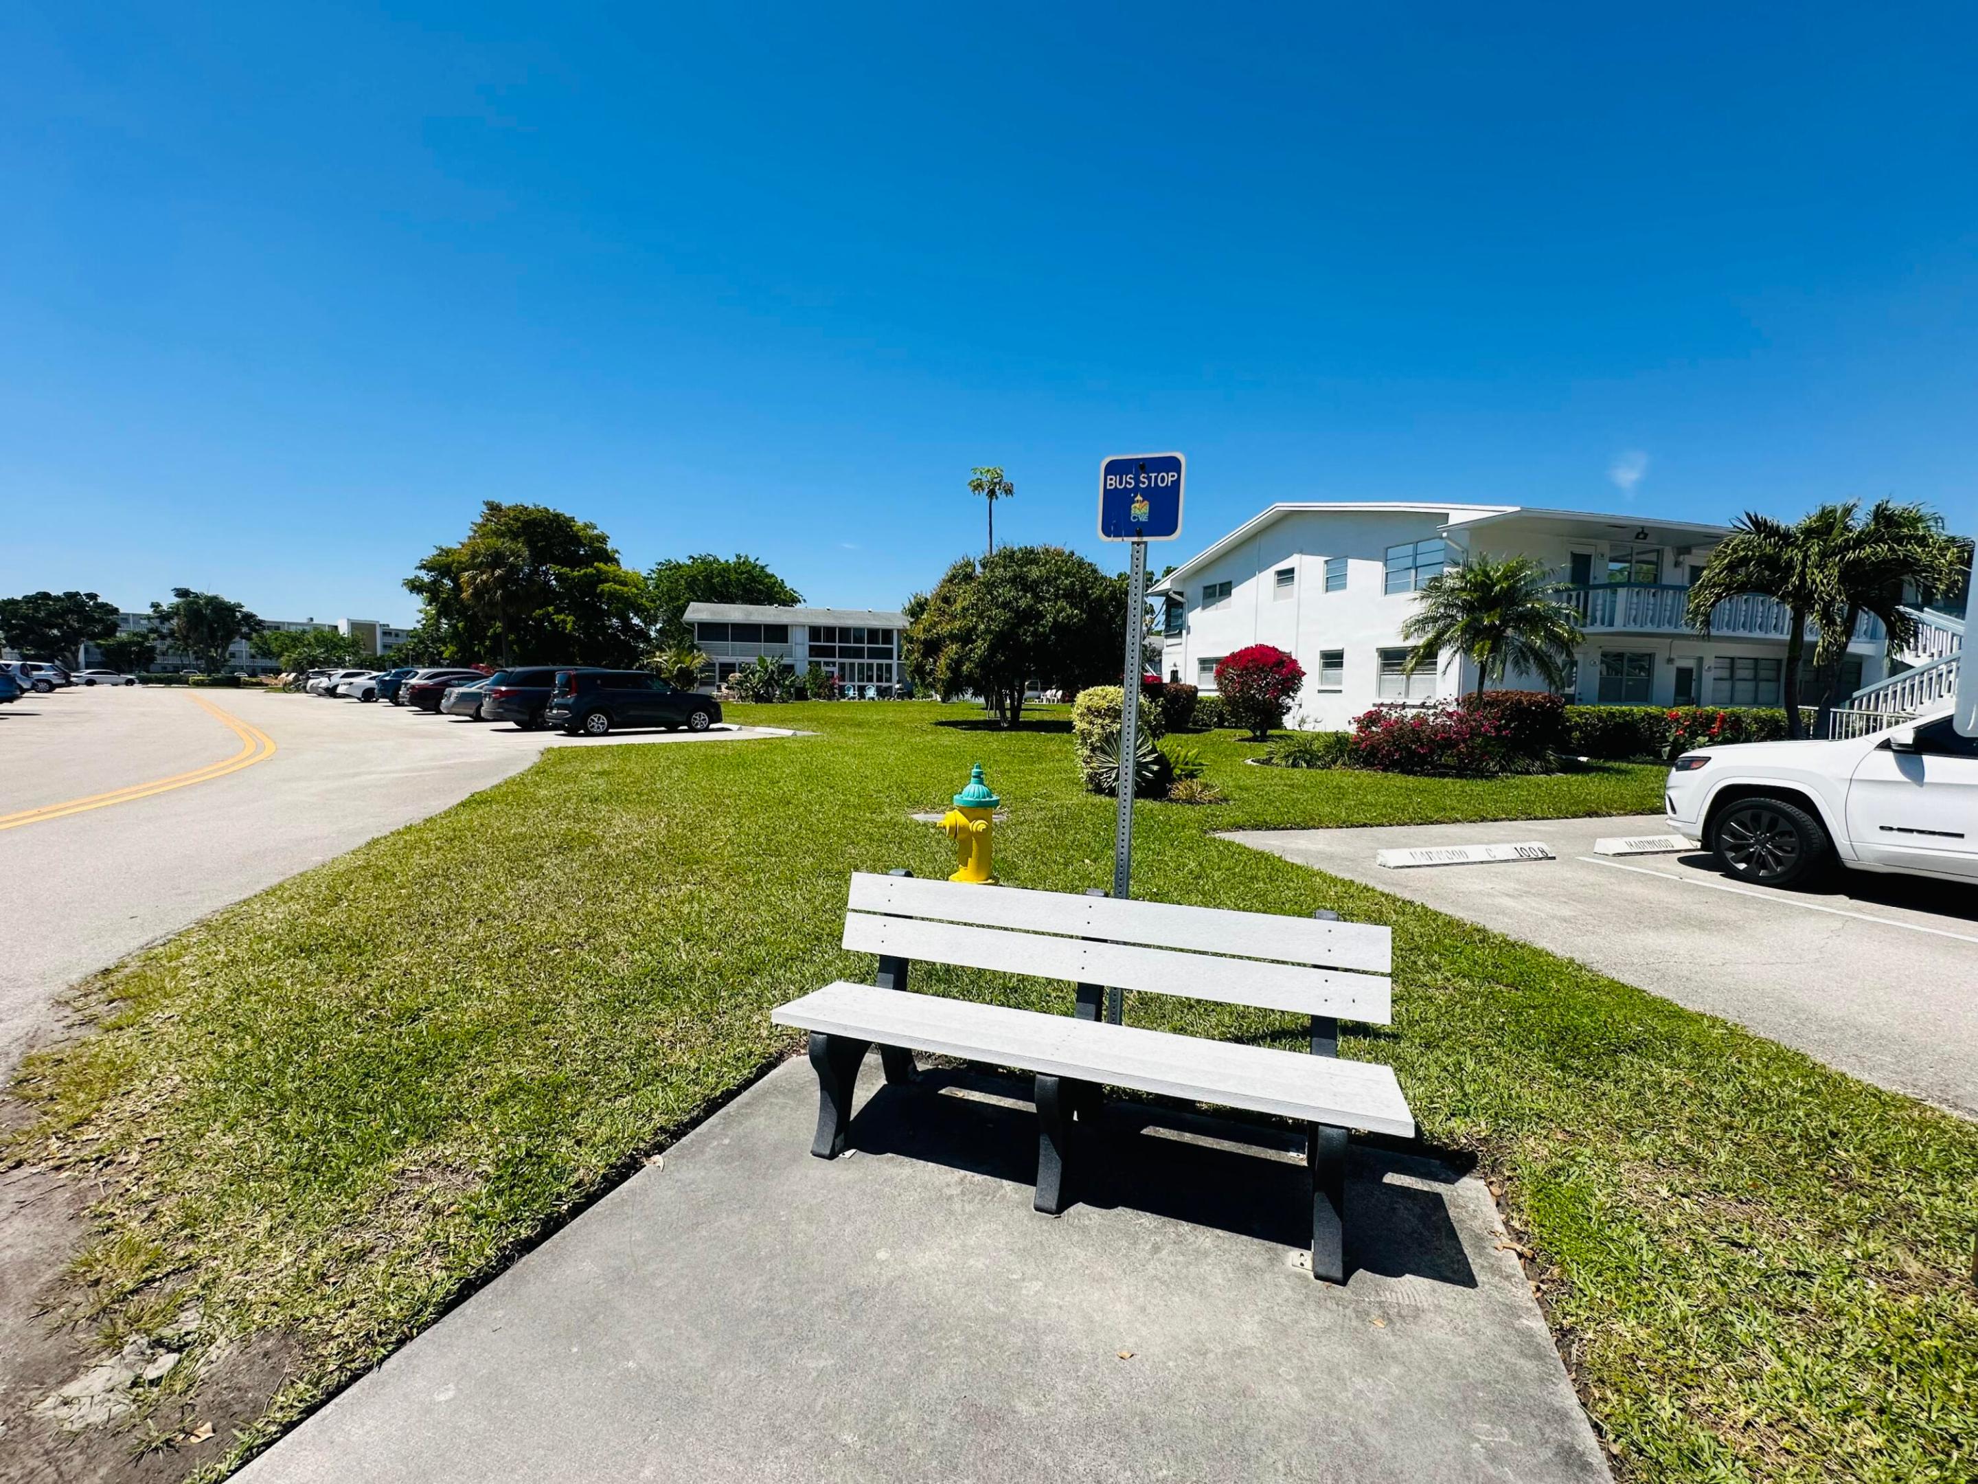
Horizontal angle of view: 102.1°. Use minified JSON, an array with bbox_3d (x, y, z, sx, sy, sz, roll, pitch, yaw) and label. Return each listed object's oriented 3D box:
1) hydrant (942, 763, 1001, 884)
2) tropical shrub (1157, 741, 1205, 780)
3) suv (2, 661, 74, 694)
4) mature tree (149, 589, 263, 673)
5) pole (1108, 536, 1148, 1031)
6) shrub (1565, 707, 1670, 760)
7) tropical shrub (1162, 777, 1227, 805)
[{"bbox_3d":[-0.147,0.593,5.837,0.460,0.889,0.400,0,4,-12],"label":"hydrant"},{"bbox_3d":[2.720,0.323,11.400,0.780,0.740,0.780,2,4,13],"label":"tropical shrub"},{"bbox_3d":[-56.700,-3.770,46.400,4.650,1.700,1.870,-2,5,-36],"label":"suv"},{"bbox_3d":[-84.139,-11.270,86.000,8.800,10.600,8.500,-3,5,-44],"label":"mature tree"},{"bbox_3d":[0.524,0.133,3.009,0.050,2.220,0.050,5,8,28],"label":"pole"},{"bbox_3d":[13.752,-0.196,17.461,2.200,1.112,1.050,3,4,19],"label":"shrub"},{"bbox_3d":[2.721,0.581,10.550,0.820,0.360,0.700,2,4,15],"label":"tropical shrub"}]

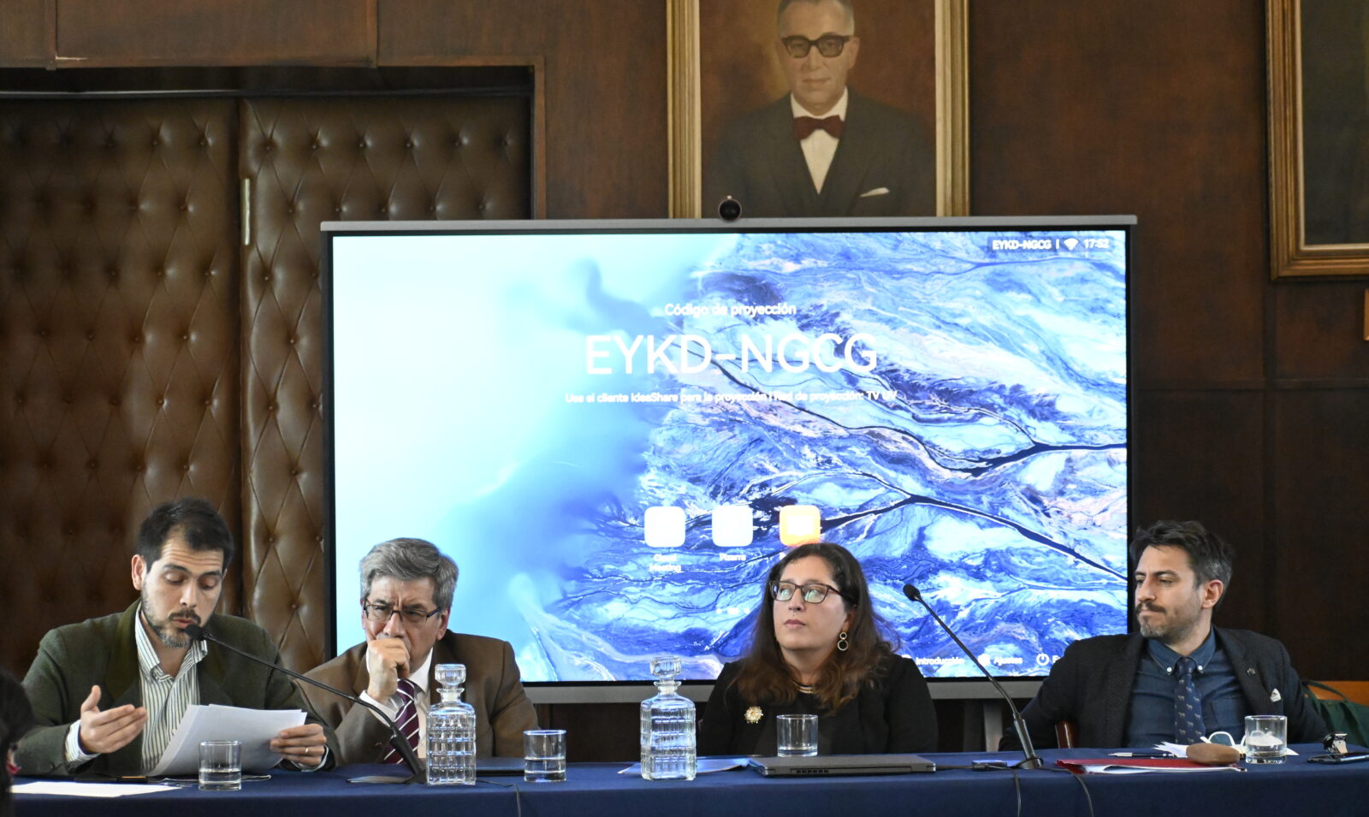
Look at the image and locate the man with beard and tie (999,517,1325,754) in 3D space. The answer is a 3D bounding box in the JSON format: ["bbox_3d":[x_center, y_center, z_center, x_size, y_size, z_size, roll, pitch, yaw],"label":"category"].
[{"bbox_3d":[1.000,0.845,8.220,0.680,1.220,0.820,0,0,1],"label":"man with beard and tie"}]

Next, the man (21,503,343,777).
[{"bbox_3d":[-0.995,0.820,7.830,0.640,1.290,0.780,0,0,-6],"label":"man"}]

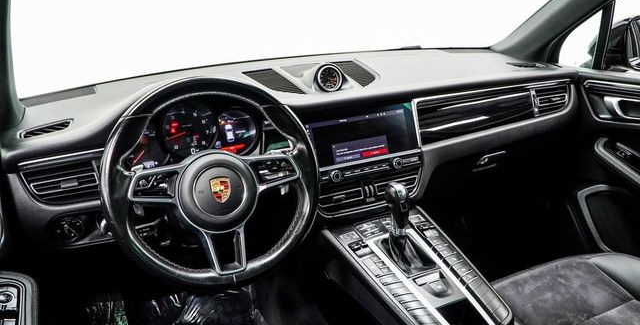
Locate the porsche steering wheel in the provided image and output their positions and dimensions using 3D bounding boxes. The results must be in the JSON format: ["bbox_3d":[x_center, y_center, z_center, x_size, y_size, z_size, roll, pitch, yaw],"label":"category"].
[{"bbox_3d":[-0.181,0.031,0.844,0.370,0.370,0.090,-8,-11,-20],"label":"porsche steering wheel"}]

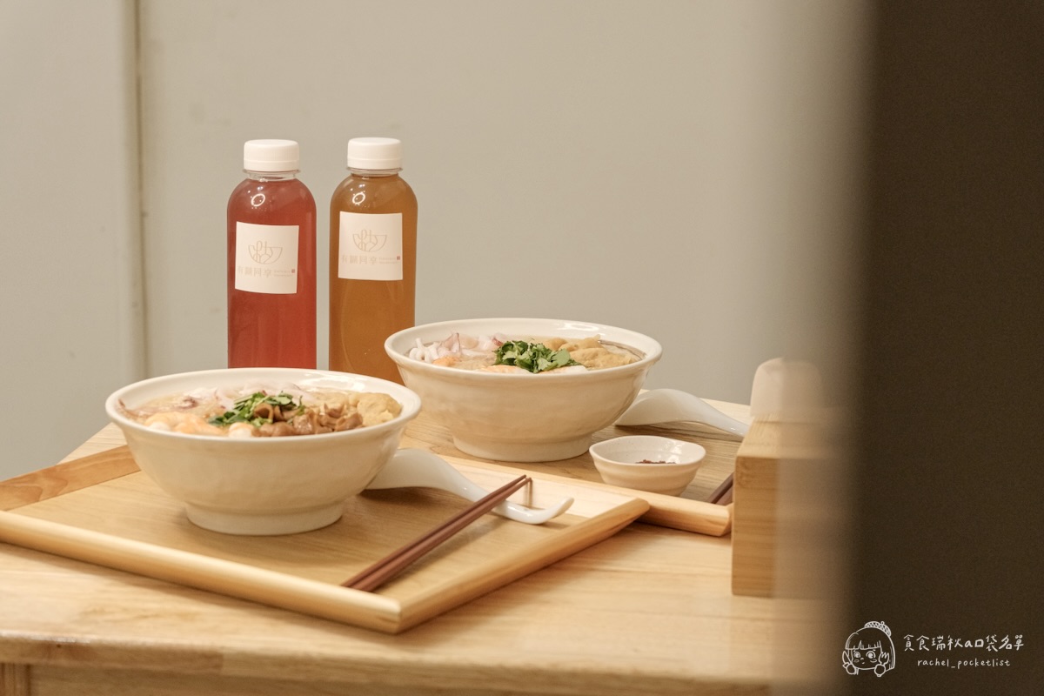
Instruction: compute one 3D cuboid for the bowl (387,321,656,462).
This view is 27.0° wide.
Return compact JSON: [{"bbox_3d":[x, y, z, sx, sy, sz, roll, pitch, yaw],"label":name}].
[{"bbox_3d":[0.001,0.032,1.512,0.191,0.073,0.191,1,11,0],"label":"bowl"}]

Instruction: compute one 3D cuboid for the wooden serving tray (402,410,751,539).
[{"bbox_3d":[0.054,0.065,1.503,0.352,0.021,0.254,8,14,34],"label":"wooden serving tray"}]

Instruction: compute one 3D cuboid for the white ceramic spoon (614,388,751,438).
[{"bbox_3d":[0.135,0.045,1.564,0.158,0.030,0.045,5,12,22],"label":"white ceramic spoon"}]

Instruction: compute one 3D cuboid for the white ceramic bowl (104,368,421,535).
[{"bbox_3d":[-0.157,0.067,1.332,0.191,0.073,0.191,1,11,0],"label":"white ceramic bowl"}]

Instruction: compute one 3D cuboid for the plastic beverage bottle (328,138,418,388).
[{"bbox_3d":[-0.111,-0.055,1.635,0.066,0.203,0.066,1,11,0],"label":"plastic beverage bottle"}]

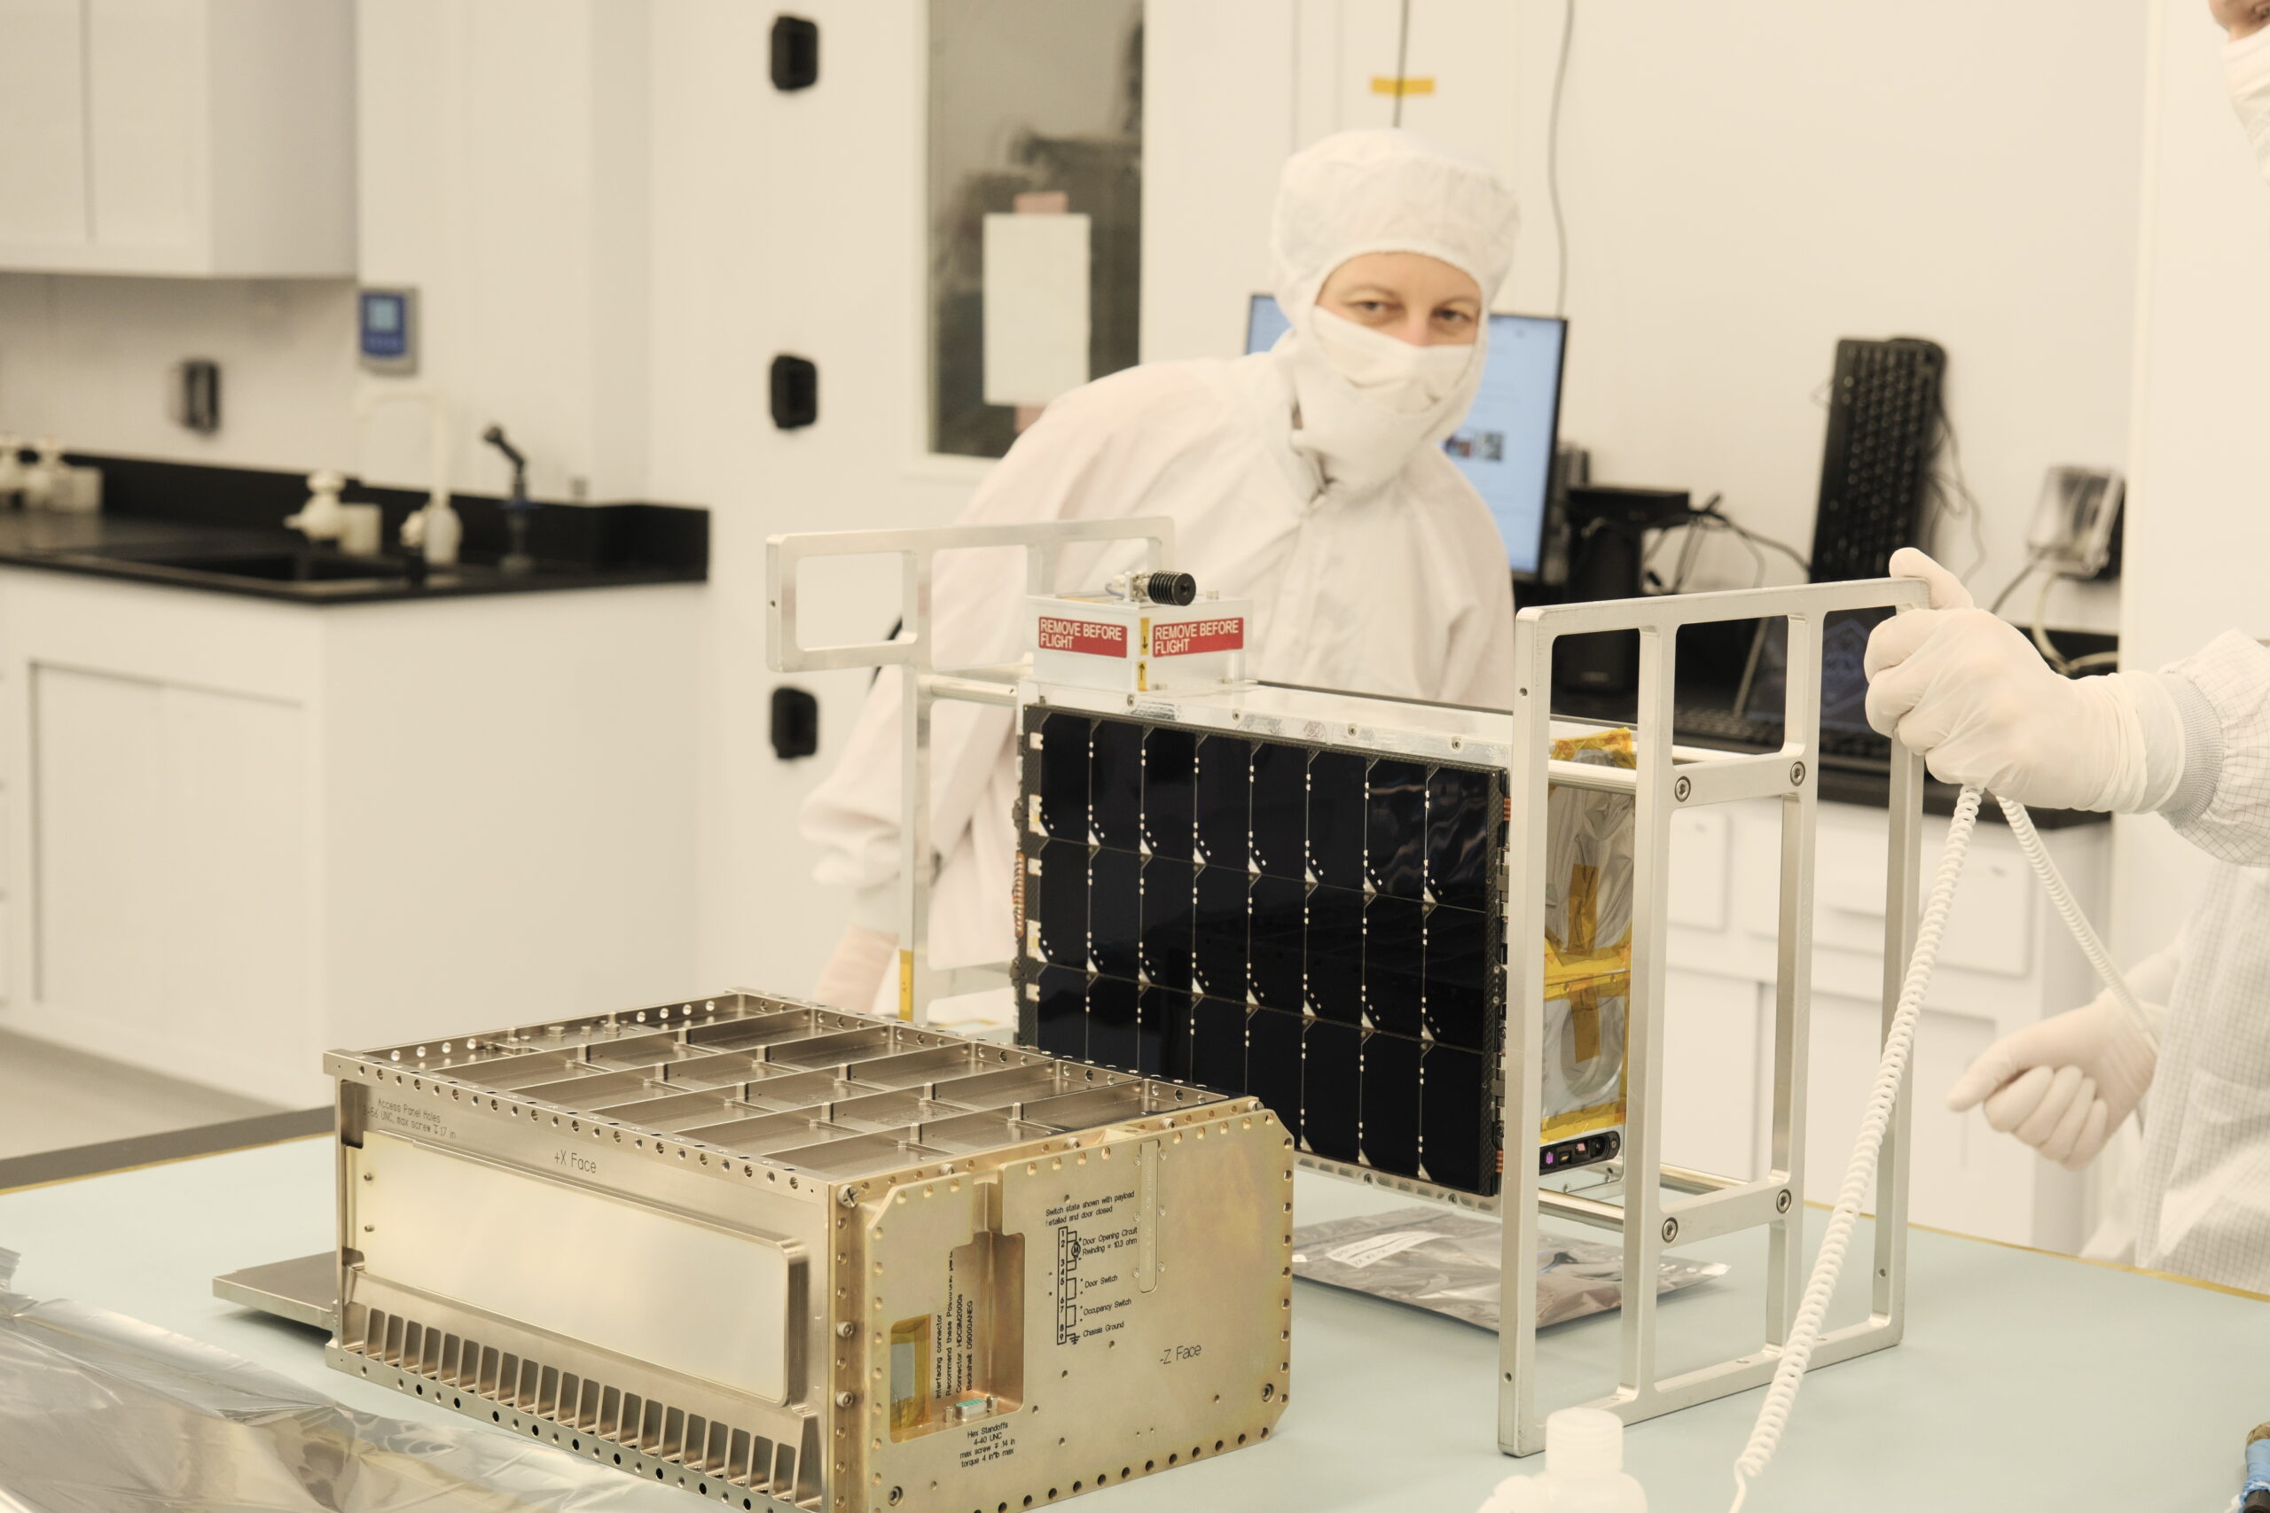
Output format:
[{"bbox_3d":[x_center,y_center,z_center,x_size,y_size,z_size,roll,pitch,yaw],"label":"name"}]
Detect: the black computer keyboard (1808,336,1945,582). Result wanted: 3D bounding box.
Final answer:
[{"bbox_3d":[0.904,-0.284,4.558,0.026,0.447,0.152,4,3,-38],"label":"black computer keyboard"}]

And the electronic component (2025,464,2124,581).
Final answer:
[{"bbox_3d":[1.095,-0.267,4.297,0.095,0.137,0.088,-4,8,-38],"label":"electronic component"}]

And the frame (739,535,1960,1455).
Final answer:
[{"bbox_3d":[0.096,0.089,2.005,0.298,0.396,0.573,-6,10,-42],"label":"frame"}]

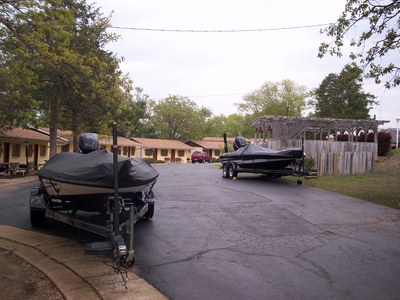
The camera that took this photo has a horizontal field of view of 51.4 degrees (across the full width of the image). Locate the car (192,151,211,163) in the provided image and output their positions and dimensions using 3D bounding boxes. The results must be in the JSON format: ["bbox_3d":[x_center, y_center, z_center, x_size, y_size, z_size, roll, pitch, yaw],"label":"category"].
[{"bbox_3d":[0.250,1.080,59.500,1.850,1.730,4.600,0,0,22],"label":"car"}]

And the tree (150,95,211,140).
[{"bbox_3d":[-3.600,-4.200,77.000,11.000,12.300,10.500,0,0,0],"label":"tree"}]

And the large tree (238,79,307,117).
[{"bbox_3d":[10.600,-4.200,61.000,9.900,12.200,9.500,0,0,0],"label":"large tree"}]

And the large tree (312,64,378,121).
[{"bbox_3d":[15.200,-4.100,44.000,7.000,10.500,7.000,0,0,0],"label":"large tree"}]

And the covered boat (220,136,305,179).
[{"bbox_3d":[3.300,0.370,20.200,2.400,2.200,6.300,0,0,-21],"label":"covered boat"}]

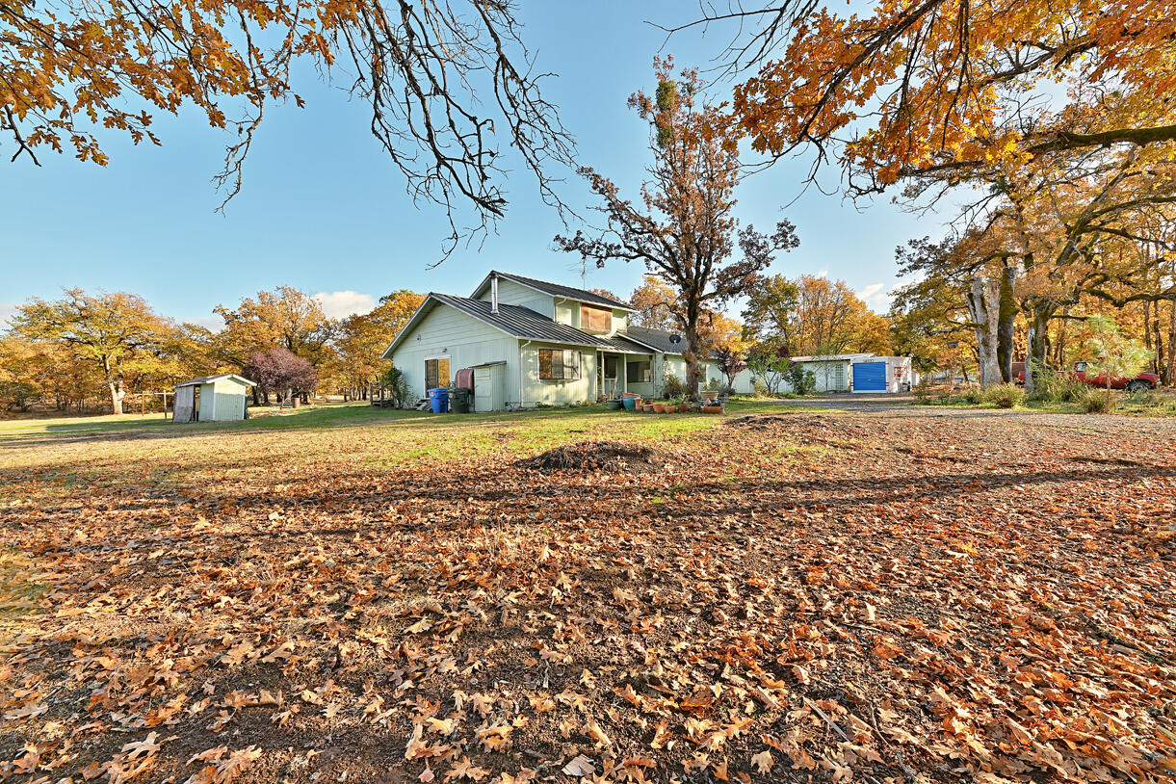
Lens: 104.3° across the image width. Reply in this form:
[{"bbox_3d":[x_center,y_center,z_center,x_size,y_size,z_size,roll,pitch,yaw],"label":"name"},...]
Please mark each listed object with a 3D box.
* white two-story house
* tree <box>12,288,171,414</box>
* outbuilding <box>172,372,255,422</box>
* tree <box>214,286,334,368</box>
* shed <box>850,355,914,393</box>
[{"bbox_3d":[-1.390,-2.970,29.730,13.400,7.500,18.200,0,0,44],"label":"white two-story house"},{"bbox_3d":[-40.850,-3.400,38.000,9.000,10.600,9.000,0,0,43],"label":"tree"},{"bbox_3d":[-18.989,0.330,23.300,2.200,2.350,2.400,0,0,10],"label":"outbuilding"},{"bbox_3d":[-29.568,-4.450,44.000,9.600,11.600,9.600,0,0,-34],"label":"tree"},{"bbox_3d":[21.039,-1.123,32.768,3.850,2.440,2.440,0,0,-36],"label":"shed"}]

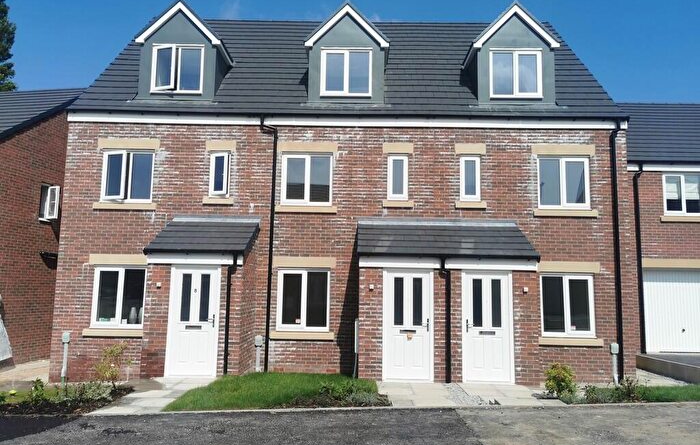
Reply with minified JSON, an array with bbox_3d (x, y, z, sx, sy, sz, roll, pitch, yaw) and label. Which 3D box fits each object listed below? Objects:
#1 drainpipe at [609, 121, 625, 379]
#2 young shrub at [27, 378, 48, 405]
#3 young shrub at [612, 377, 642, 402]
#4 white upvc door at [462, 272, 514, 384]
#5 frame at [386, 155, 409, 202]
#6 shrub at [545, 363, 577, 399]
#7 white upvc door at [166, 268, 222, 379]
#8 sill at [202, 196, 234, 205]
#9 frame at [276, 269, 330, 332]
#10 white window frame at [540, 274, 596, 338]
[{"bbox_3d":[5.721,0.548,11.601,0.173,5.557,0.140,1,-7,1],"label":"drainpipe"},{"bbox_3d":[-4.588,2.480,8.015,0.320,0.390,0.310,1,-7,1],"label":"young shrub"},{"bbox_3d":[4.332,2.607,8.524,0.420,0.390,0.420,1,-6,1],"label":"young shrub"},{"bbox_3d":[2.551,1.933,10.066,0.950,2.060,0.090,1,-7,1],"label":"white upvc door"},{"bbox_3d":[1.048,-0.988,11.996,0.453,1.025,0.075,1,-7,1],"label":"frame"},{"bbox_3d":[3.153,2.366,8.180,0.480,0.540,0.470,1,-7,1],"label":"shrub"},{"bbox_3d":[-2.884,1.819,10.103,0.942,2.034,0.090,1,-6,1],"label":"white upvc door"},{"bbox_3d":[-2.864,-0.470,11.958,0.690,0.140,0.140,1,-7,1],"label":"sill"},{"bbox_3d":[-0.998,1.656,11.706,1.121,1.333,0.075,1,-7,1],"label":"frame"},{"bbox_3d":[4.601,1.758,11.562,1.146,1.313,0.075,1,-6,1],"label":"white window frame"}]

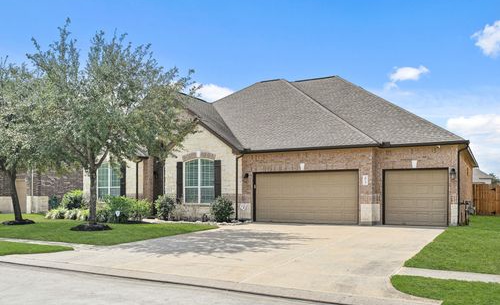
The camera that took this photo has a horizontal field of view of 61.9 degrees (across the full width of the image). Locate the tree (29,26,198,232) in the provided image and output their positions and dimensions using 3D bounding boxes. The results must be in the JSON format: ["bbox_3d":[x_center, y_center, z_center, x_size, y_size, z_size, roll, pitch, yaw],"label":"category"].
[{"bbox_3d":[-5.952,-1.225,17.900,6.990,8.720,6.700,0,-3,0],"label":"tree"}]

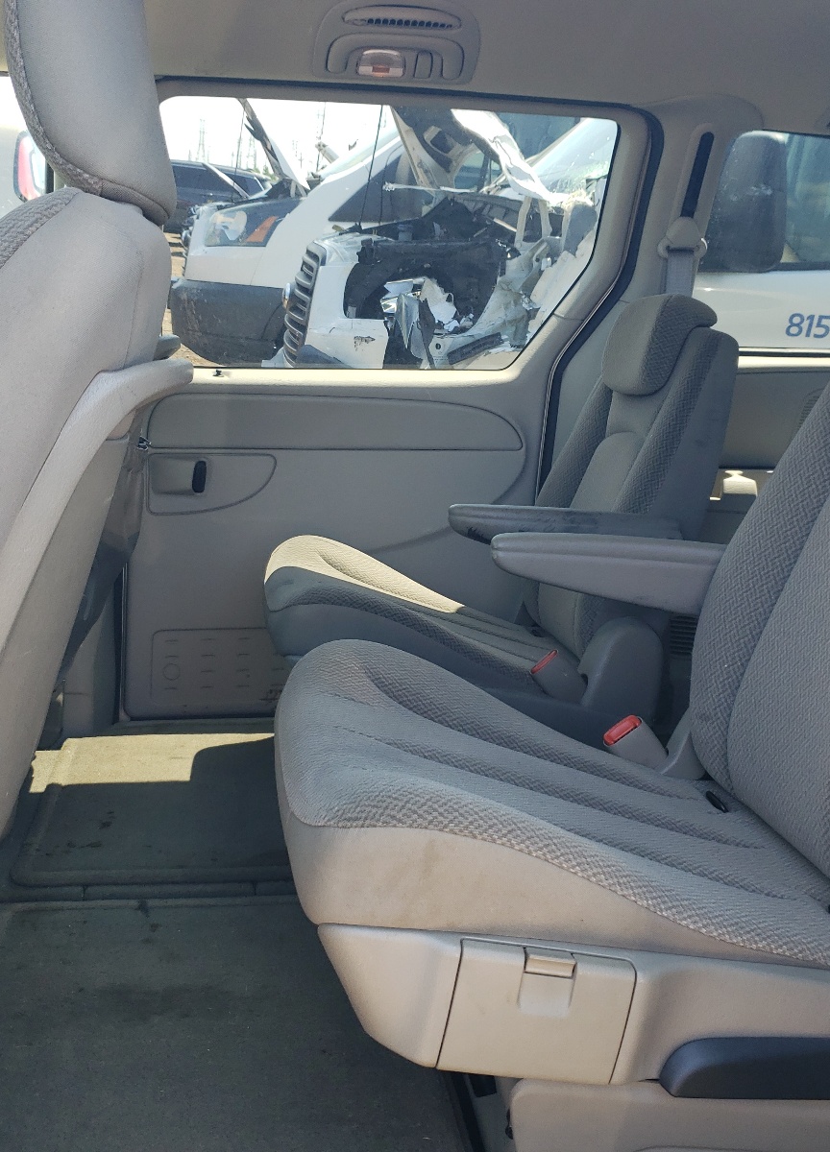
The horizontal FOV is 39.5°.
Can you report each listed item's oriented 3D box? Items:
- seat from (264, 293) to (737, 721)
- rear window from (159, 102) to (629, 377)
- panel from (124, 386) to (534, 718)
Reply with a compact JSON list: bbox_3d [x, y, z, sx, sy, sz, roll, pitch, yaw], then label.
[{"bbox_3d":[0.127,-0.057,2.036,0.800,0.880,0.580,0,11,-9],"label":"seat"},{"bbox_3d":[-0.055,-0.624,2.210,0.840,0.490,0.060,0,28,-9],"label":"rear window"},{"bbox_3d":[-0.180,-0.048,2.376,0.840,0.690,0.090,0,11,-9],"label":"panel"}]

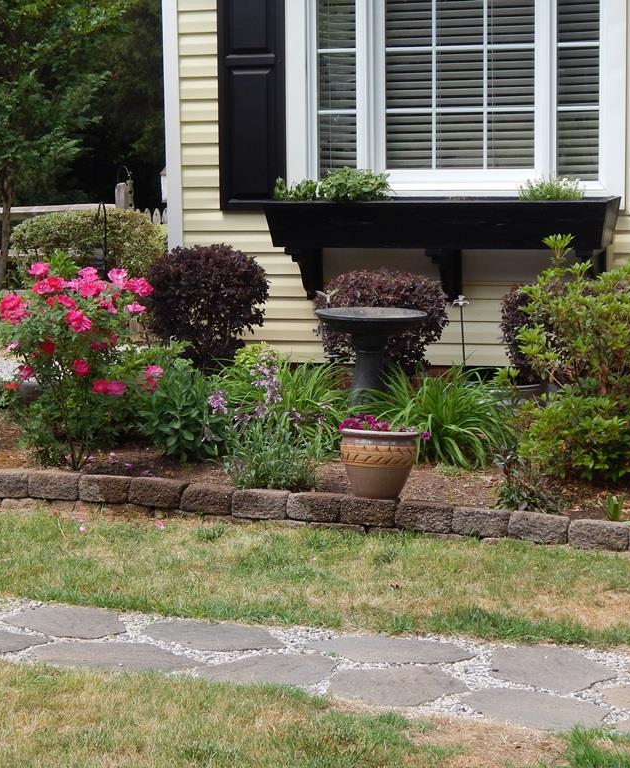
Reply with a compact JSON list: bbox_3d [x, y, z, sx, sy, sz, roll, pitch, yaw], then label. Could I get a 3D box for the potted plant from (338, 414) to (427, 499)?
[{"bbox_3d":[0.270,0.295,8.300,0.345,0.335,0.335,-1,6,0],"label":"potted plant"}]

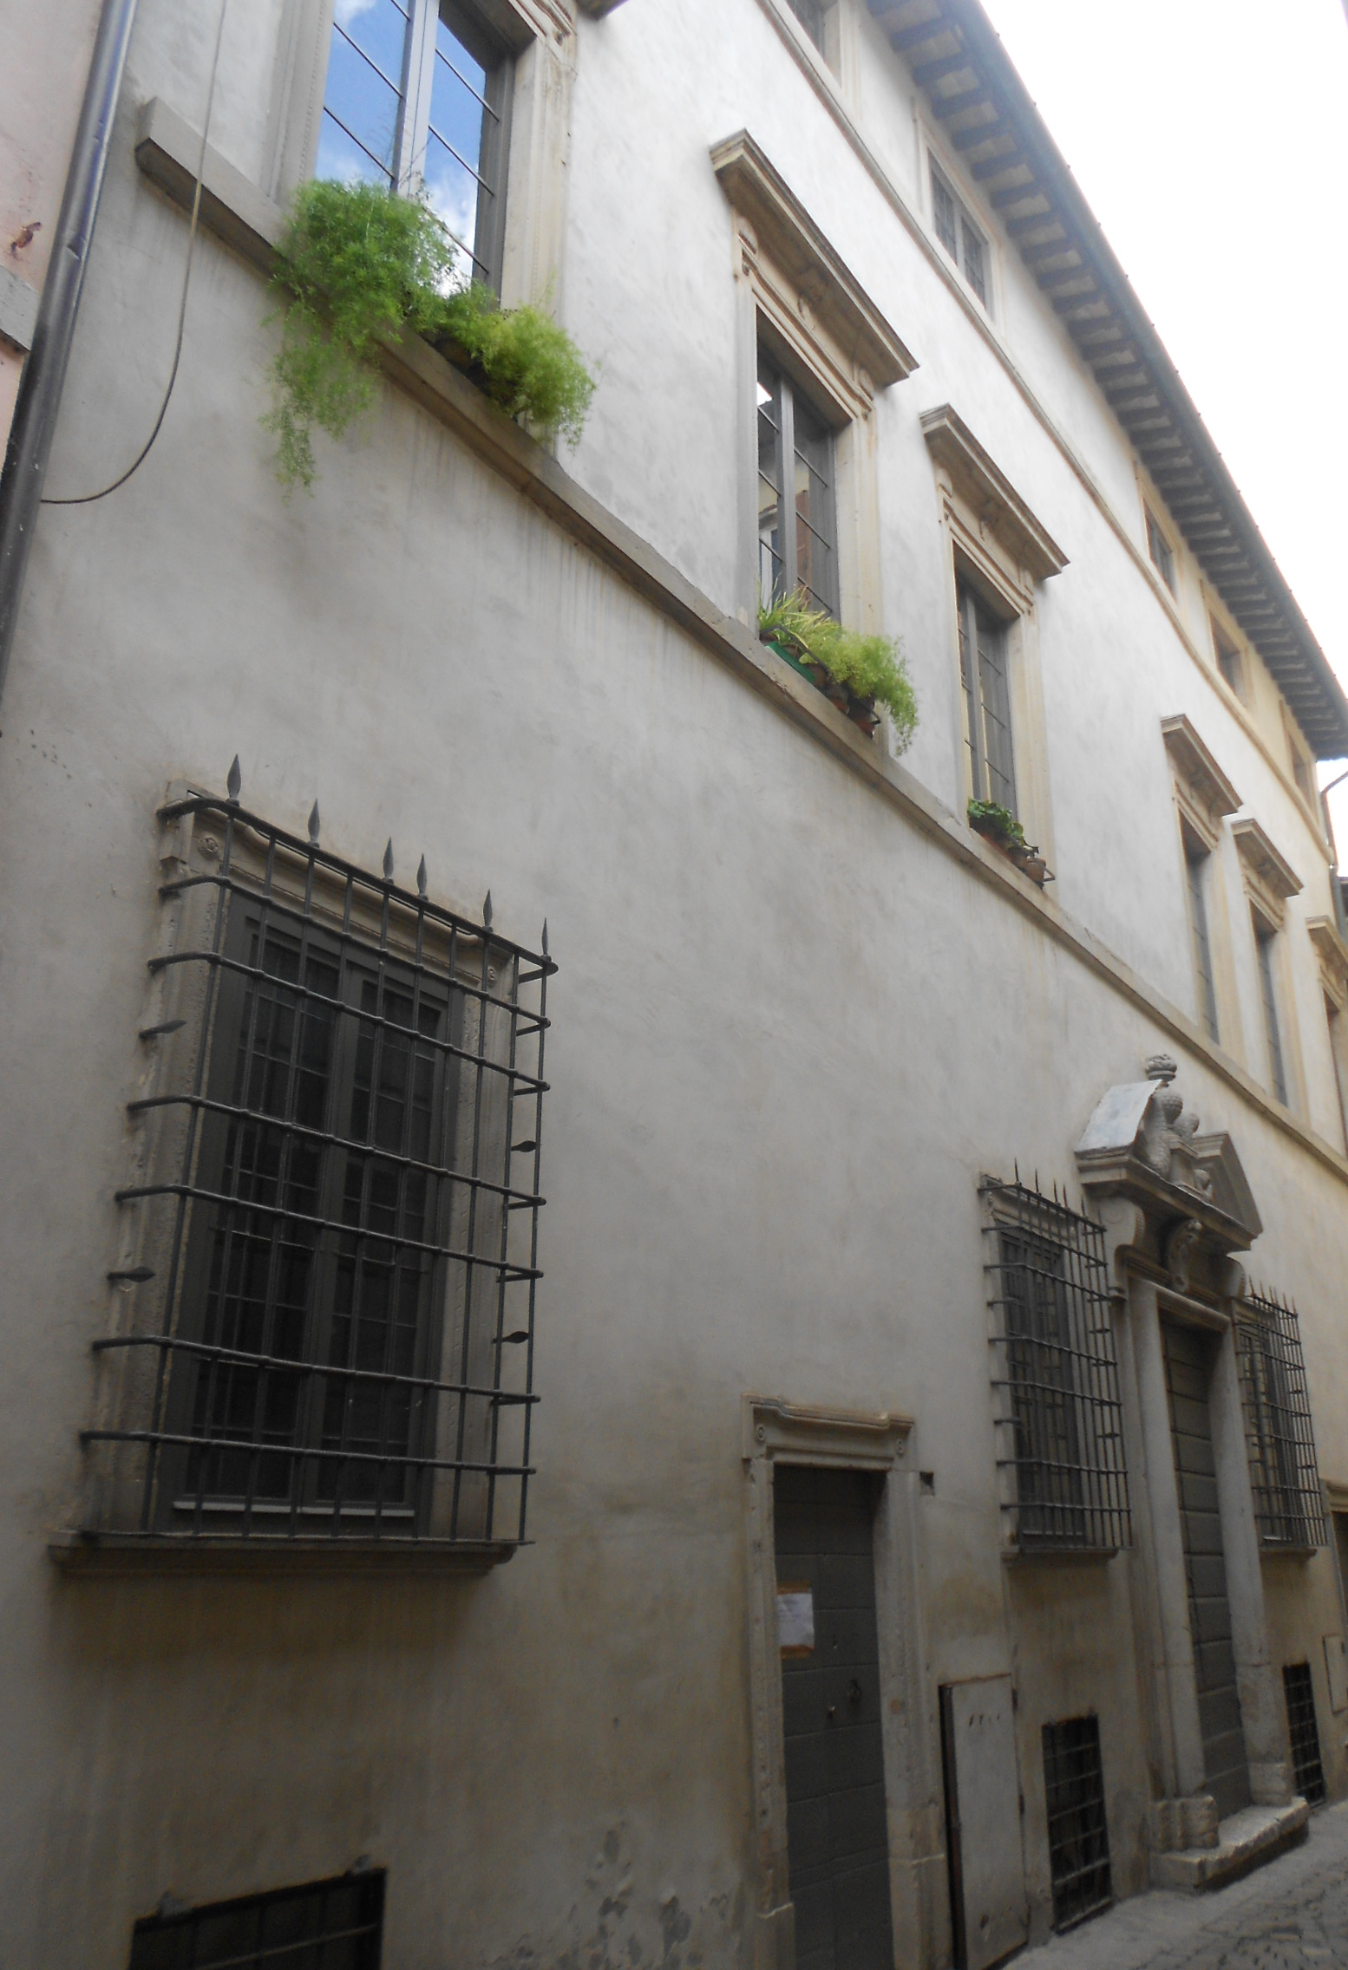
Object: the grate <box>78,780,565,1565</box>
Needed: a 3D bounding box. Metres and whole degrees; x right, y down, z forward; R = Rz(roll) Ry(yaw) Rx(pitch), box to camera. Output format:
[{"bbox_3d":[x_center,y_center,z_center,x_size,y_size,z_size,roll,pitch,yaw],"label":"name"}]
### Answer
[{"bbox_3d":[-0.885,0.541,4.144,0.266,1.898,1.334,-14,-25,33],"label":"grate"}]

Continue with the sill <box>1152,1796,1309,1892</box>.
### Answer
[{"bbox_3d":[3.194,4.922,8.488,0.343,0.162,2.200,-14,-25,33],"label":"sill"}]

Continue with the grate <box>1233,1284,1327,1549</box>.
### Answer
[{"bbox_3d":[4.576,3.292,11.240,0.206,1.888,1.342,-14,-25,33],"label":"grate"}]

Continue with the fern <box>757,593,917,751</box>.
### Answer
[{"bbox_3d":[0.846,-1.619,7.651,0.320,0.464,1.152,-14,-25,33],"label":"fern"}]

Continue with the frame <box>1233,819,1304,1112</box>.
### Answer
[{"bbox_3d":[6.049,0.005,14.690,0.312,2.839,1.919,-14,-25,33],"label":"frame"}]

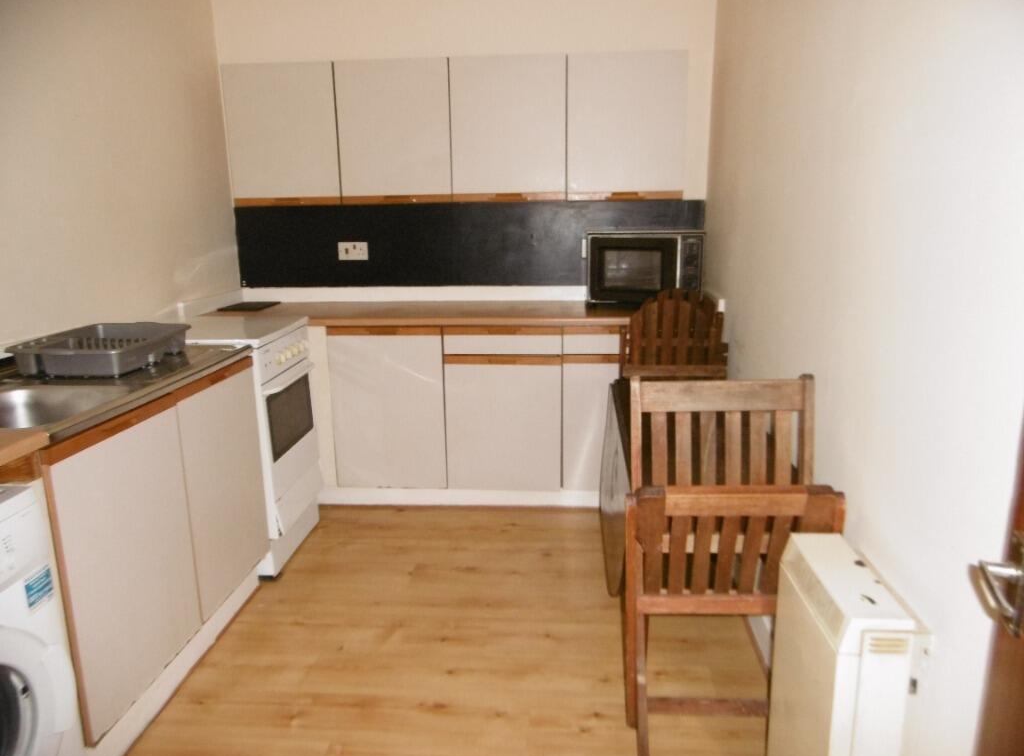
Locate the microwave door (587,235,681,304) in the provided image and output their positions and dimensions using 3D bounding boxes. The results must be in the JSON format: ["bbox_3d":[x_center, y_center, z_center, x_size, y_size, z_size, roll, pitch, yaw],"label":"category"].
[{"bbox_3d":[0.556,-0.499,3.260,0.420,0.307,0.040,0,13,4],"label":"microwave door"}]

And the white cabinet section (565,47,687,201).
[{"bbox_3d":[0.498,-1.097,3.167,0.501,0.600,0.287,0,13,5],"label":"white cabinet section"}]

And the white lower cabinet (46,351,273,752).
[{"bbox_3d":[-1.202,0.388,2.004,0.591,0.716,1.002,0,13,4],"label":"white lower cabinet"}]

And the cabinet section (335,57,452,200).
[{"bbox_3d":[-0.507,-1.103,3.250,0.502,0.600,0.287,0,13,5],"label":"cabinet section"}]

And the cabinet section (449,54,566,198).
[{"bbox_3d":[-0.004,-1.100,3.209,0.508,0.600,0.287,0,13,5],"label":"cabinet section"}]

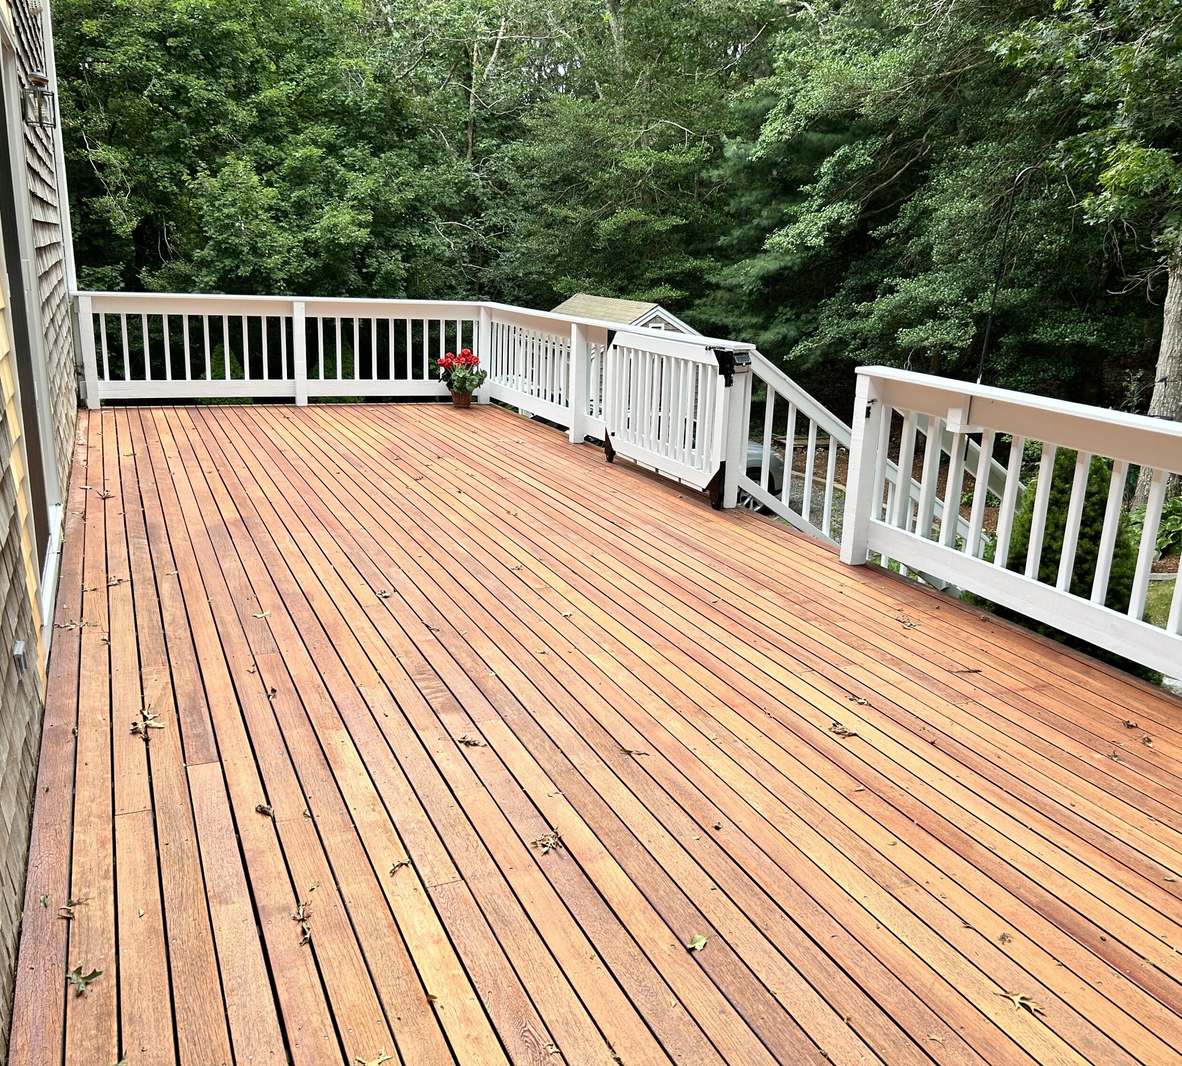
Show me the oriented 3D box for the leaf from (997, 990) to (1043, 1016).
[{"bbox_3d":[0.878,0.957,2.183,0.093,0.022,0.034,9,16,24],"label":"leaf"}]

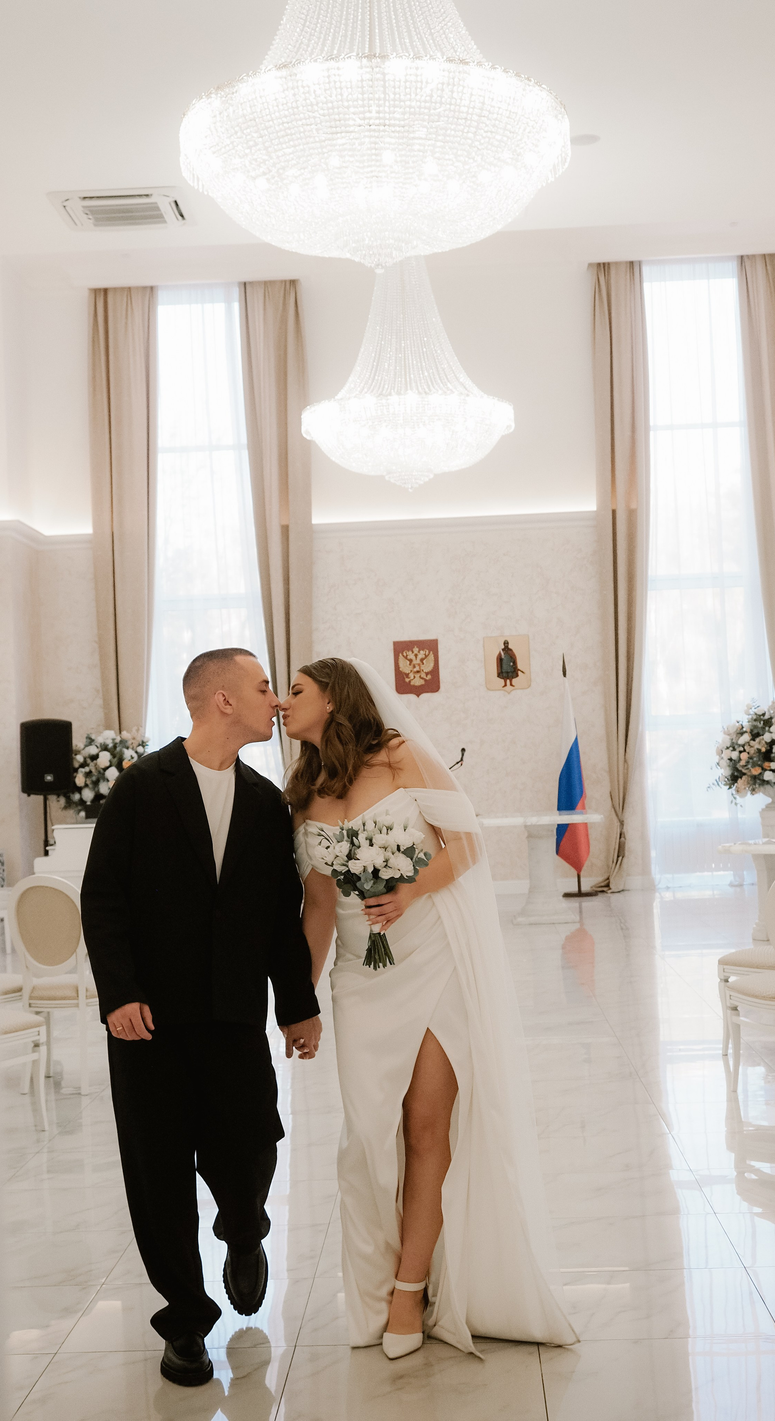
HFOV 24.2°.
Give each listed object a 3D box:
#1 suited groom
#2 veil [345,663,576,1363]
[{"bbox_3d":[-0.455,0.717,4.528,0.620,1.745,0.520,-2,-1,-2],"label":"suited groom"},{"bbox_3d":[0.179,0.712,4.662,0.500,1.710,0.500,-2,-1,12],"label":"veil"}]

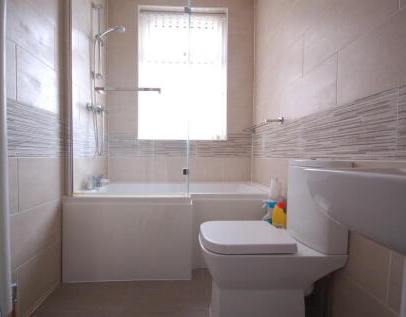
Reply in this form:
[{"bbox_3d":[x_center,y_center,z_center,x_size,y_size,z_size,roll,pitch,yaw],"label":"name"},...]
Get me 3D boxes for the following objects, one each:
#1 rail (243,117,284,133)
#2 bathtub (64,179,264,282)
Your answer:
[{"bbox_3d":[0.549,-0.298,1.865,0.122,0.055,0.670,1,0,-5],"label":"rail"},{"bbox_3d":[-0.193,0.564,1.799,1.595,0.578,0.815,1,0,-5],"label":"bathtub"}]

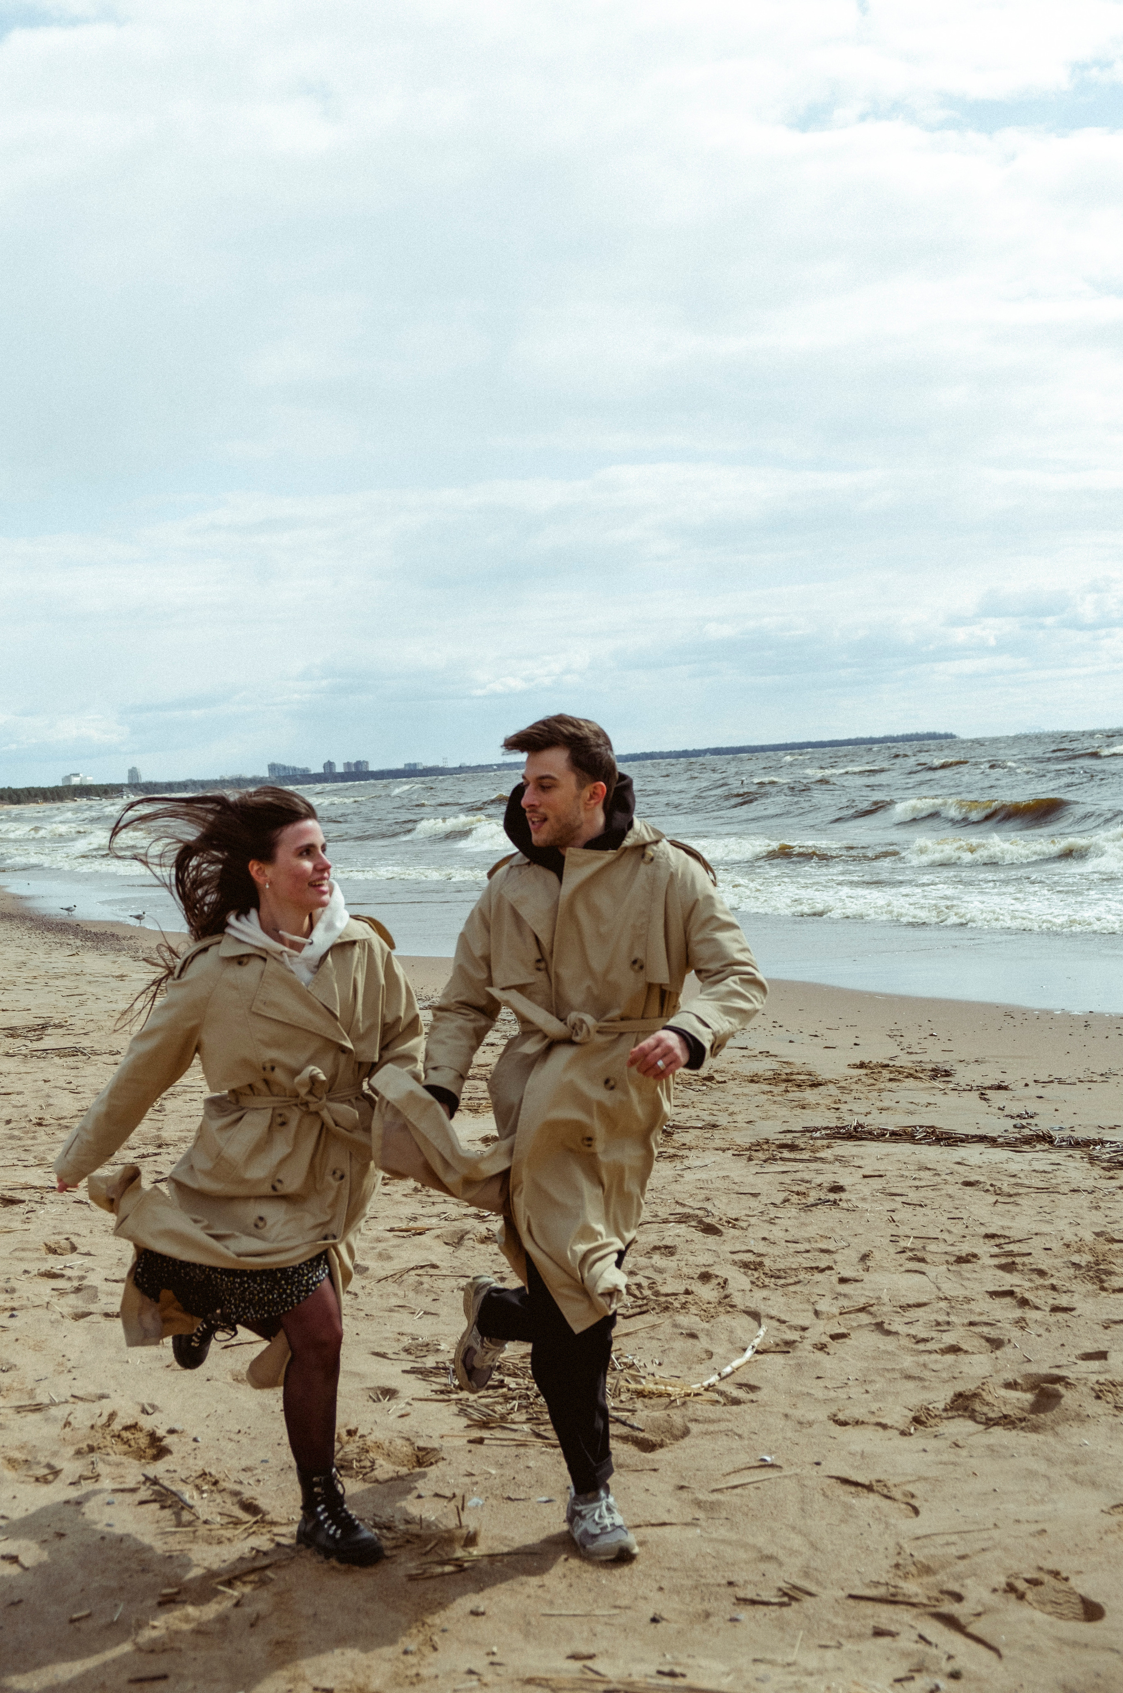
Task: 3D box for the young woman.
[{"bbox_3d":[-0.688,0.684,4.380,0.740,1.615,0.740,-5,2,-20],"label":"young woman"}]

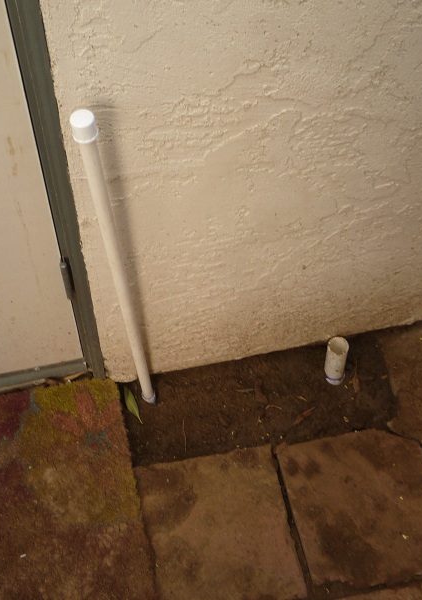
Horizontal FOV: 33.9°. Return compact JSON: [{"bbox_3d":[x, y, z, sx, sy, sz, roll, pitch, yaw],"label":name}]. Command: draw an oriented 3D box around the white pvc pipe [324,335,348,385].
[{"bbox_3d":[0.264,0.130,1.459,0.044,0.138,0.044,-2,57,3],"label":"white pvc pipe"}]

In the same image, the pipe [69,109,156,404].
[{"bbox_3d":[-0.142,-0.001,1.143,0.030,0.795,0.030,-12,58,-6],"label":"pipe"}]

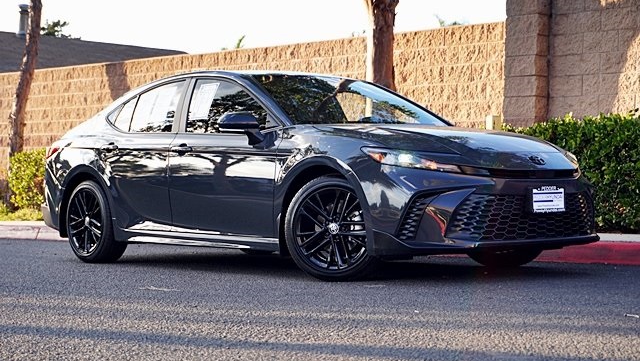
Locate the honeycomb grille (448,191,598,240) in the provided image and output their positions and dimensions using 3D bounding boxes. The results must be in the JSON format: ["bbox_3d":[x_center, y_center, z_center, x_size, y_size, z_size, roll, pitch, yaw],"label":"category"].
[{"bbox_3d":[1.279,0.230,7.322,1.290,0.275,0.180,-1,0,-41],"label":"honeycomb grille"}]

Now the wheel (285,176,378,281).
[{"bbox_3d":[0.142,0.297,7.428,0.667,0.667,0.235,-1,0,21],"label":"wheel"}]

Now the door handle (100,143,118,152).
[{"bbox_3d":[-1.634,-0.256,9.261,0.060,0.070,0.250,-1,0,-41],"label":"door handle"}]

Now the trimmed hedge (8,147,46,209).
[{"bbox_3d":[-3.780,-0.020,17.000,1.200,0.920,0.800,-1,0,43],"label":"trimmed hedge"}]

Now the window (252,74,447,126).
[{"bbox_3d":[0.186,-0.565,8.557,1.400,0.120,0.850,-1,28,-41],"label":"window"}]

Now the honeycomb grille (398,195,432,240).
[{"bbox_3d":[0.557,0.217,6.931,0.170,0.250,0.140,-1,0,-21],"label":"honeycomb grille"}]

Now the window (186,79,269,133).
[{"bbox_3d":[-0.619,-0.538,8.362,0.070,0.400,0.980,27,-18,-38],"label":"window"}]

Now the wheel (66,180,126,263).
[{"bbox_3d":[-1.787,0.327,9.597,0.235,0.667,0.667,-1,0,-41],"label":"wheel"}]

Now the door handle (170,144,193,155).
[{"bbox_3d":[-0.989,-0.223,8.526,0.060,0.075,0.255,-1,0,-41],"label":"door handle"}]

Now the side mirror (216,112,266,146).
[{"bbox_3d":[-0.529,-0.348,7.954,0.250,0.215,0.190,-1,0,-41],"label":"side mirror"}]

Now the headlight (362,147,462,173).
[{"bbox_3d":[0.549,-0.120,7.104,0.360,0.165,0.500,-1,0,-41],"label":"headlight"}]

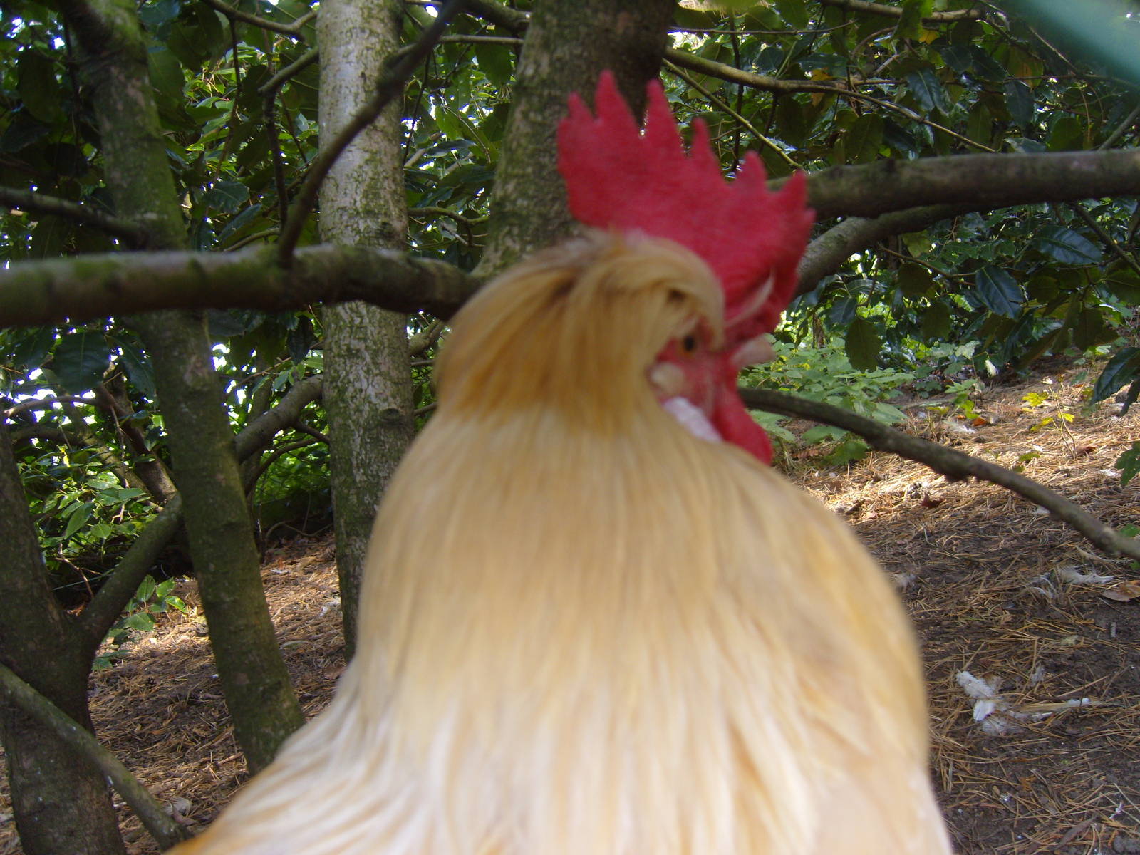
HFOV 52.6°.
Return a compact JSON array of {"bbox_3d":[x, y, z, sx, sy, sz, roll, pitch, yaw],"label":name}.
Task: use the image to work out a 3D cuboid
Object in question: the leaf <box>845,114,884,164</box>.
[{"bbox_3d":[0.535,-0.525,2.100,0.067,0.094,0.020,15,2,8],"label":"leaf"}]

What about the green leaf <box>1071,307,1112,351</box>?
[{"bbox_3d":[0.927,-0.175,2.050,0.062,0.081,0.020,9,2,11],"label":"green leaf"}]

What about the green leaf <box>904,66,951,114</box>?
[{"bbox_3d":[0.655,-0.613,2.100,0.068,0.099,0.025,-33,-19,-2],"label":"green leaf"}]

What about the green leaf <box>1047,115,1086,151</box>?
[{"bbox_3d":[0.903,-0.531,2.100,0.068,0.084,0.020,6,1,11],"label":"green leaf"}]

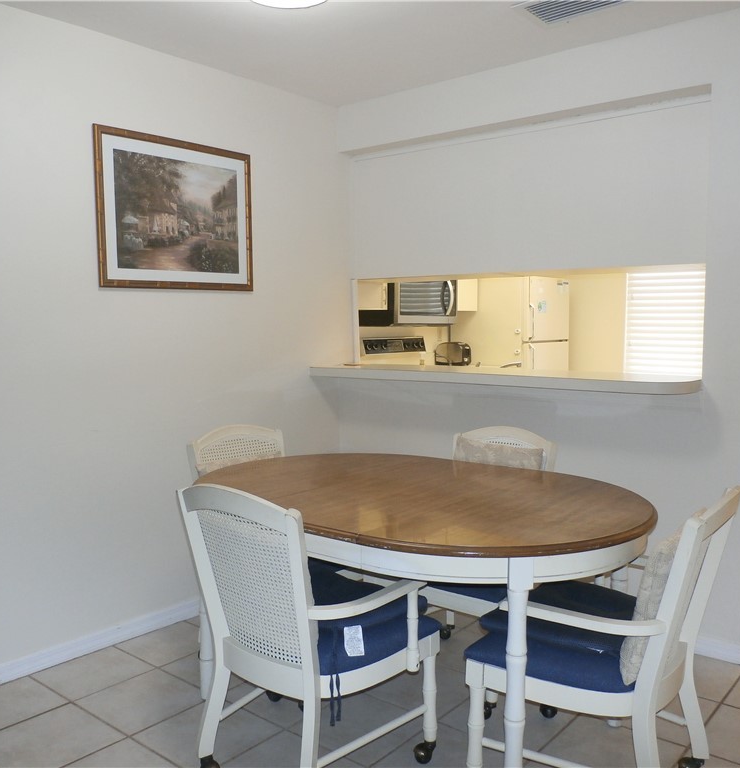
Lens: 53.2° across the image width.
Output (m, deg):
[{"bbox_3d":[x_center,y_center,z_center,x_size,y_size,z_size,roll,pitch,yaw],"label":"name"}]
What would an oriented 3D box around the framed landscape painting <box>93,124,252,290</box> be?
[{"bbox_3d":[-0.800,-0.715,3.141,0.030,0.620,0.778,4,6,40],"label":"framed landscape painting"}]

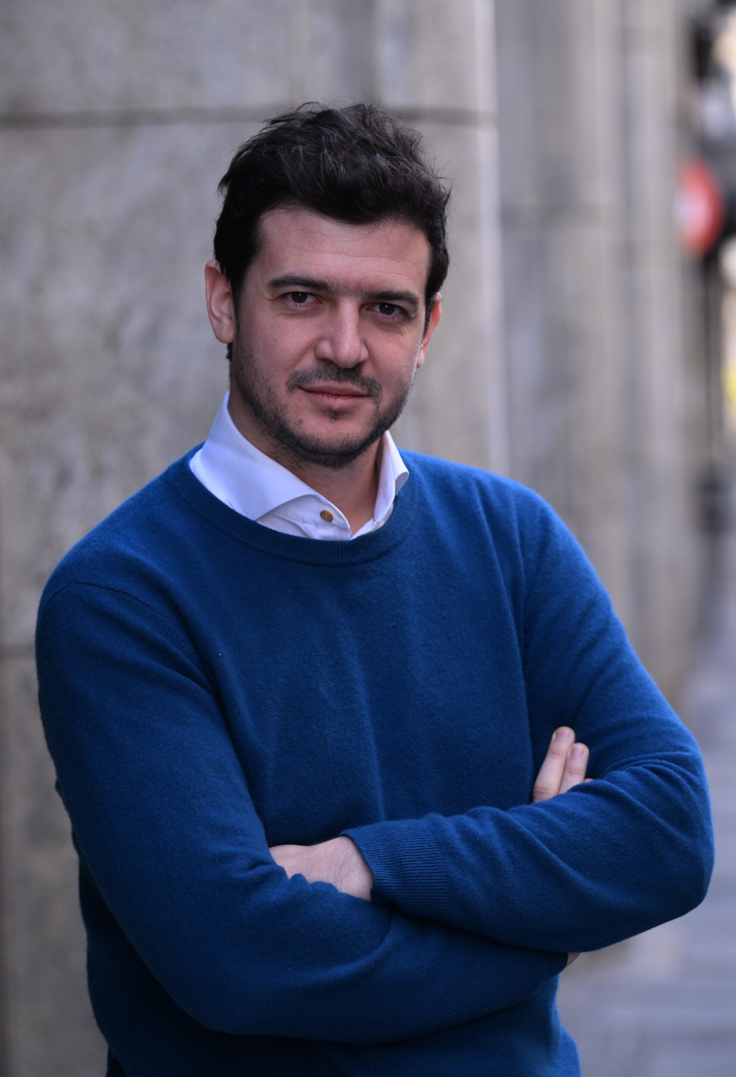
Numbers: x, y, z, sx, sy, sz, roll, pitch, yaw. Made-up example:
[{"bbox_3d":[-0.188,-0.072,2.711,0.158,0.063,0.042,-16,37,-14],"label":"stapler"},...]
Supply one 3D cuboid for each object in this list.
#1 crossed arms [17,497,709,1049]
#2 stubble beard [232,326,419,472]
[{"bbox_3d":[0.004,0.161,2.870,0.475,0.375,0.300,-4,3,-27],"label":"crossed arms"},{"bbox_3d":[-0.033,-0.099,2.850,0.130,0.092,0.097,8,3,-14],"label":"stubble beard"}]

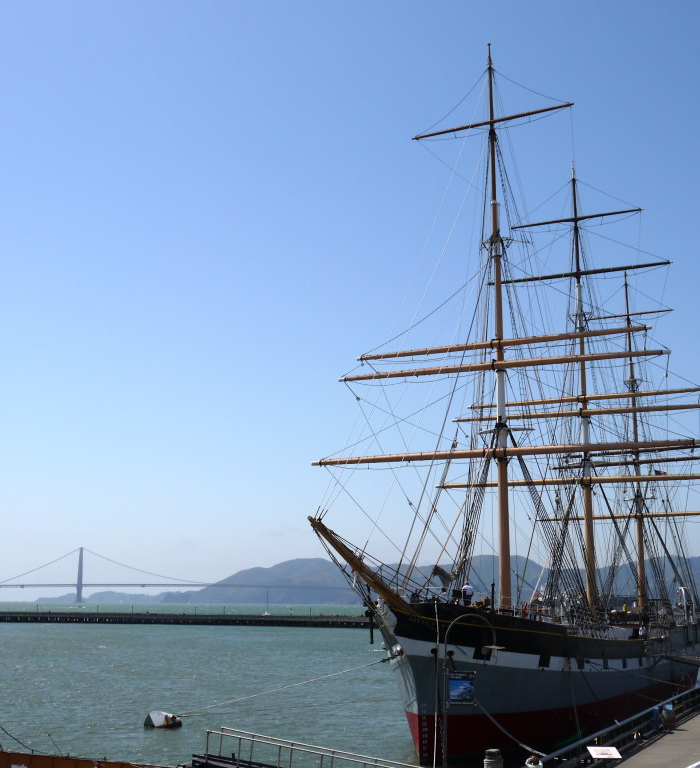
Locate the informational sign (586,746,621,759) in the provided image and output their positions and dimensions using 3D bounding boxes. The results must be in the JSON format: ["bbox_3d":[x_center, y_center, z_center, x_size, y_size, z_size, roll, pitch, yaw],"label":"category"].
[{"bbox_3d":[9.212,13.347,40.654,1.110,0.060,0.620,3,25,-14],"label":"informational sign"}]

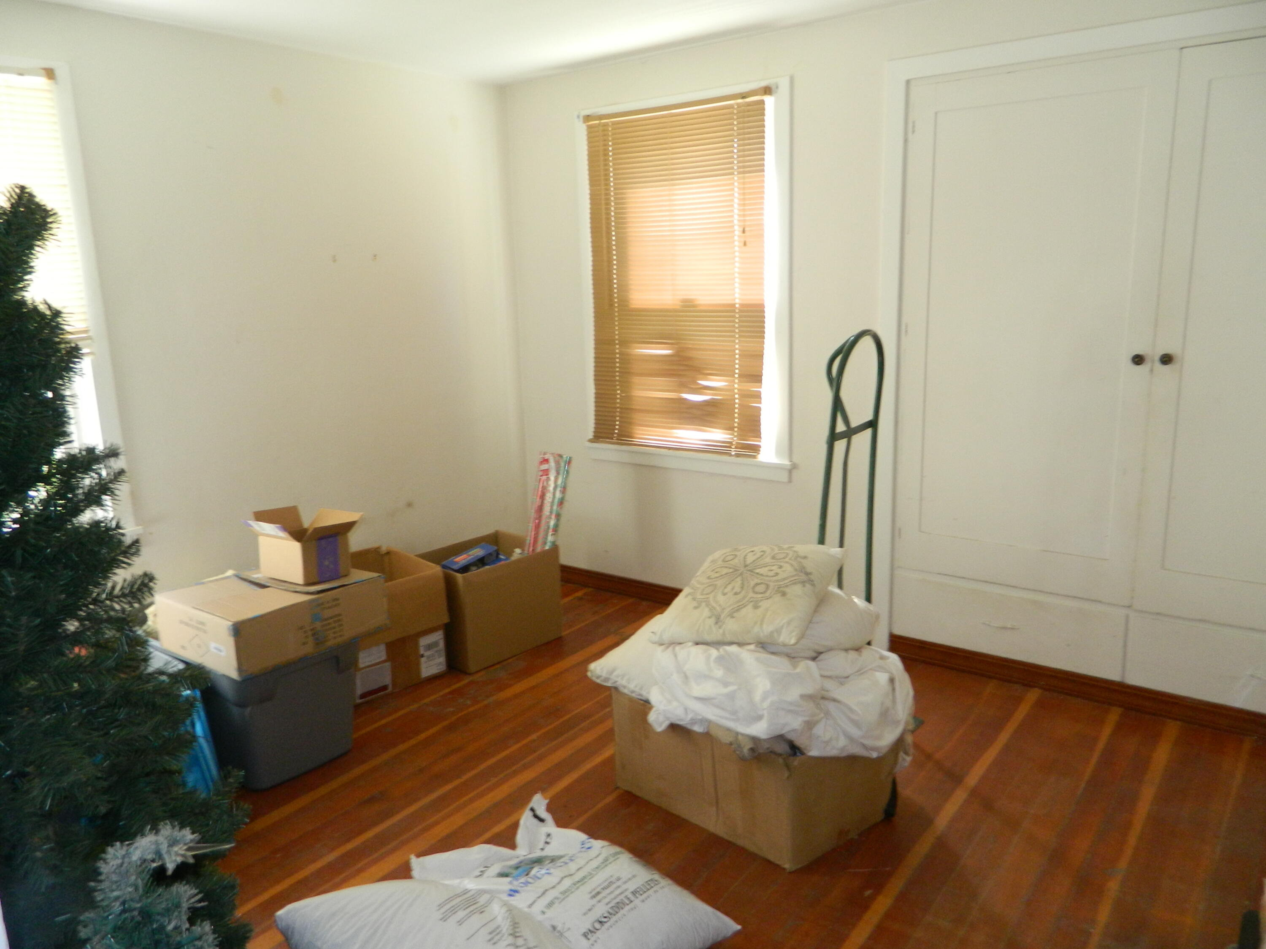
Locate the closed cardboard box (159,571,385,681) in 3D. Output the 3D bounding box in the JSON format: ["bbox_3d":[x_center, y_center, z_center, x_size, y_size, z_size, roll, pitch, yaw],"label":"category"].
[{"bbox_3d":[-1.084,0.414,2.777,0.433,0.164,0.494,8,15,37],"label":"closed cardboard box"}]

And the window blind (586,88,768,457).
[{"bbox_3d":[0.155,-0.795,3.790,0.894,1.407,0.045,8,15,37],"label":"window blind"}]

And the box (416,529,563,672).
[{"bbox_3d":[-0.602,0.494,3.687,0.397,0.390,0.462,10,17,43],"label":"box"}]

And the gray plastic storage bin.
[{"bbox_3d":[-1.191,0.682,2.877,0.605,0.403,0.403,8,15,37],"label":"gray plastic storage bin"}]

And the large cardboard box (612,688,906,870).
[{"bbox_3d":[0.316,0.758,2.532,0.619,0.307,0.367,10,17,44],"label":"large cardboard box"}]

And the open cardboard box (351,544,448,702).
[{"bbox_3d":[-0.975,0.561,3.367,0.400,0.419,0.432,10,17,44],"label":"open cardboard box"}]

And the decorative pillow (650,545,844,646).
[{"bbox_3d":[0.316,0.324,2.496,0.420,0.120,0.410,-3,28,33],"label":"decorative pillow"}]

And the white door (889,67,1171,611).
[{"bbox_3d":[1.285,-0.443,3.043,0.798,1.711,0.040,8,15,37],"label":"white door"}]

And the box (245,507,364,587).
[{"bbox_3d":[-1.002,0.218,2.812,0.305,0.189,0.268,8,15,37],"label":"box"}]

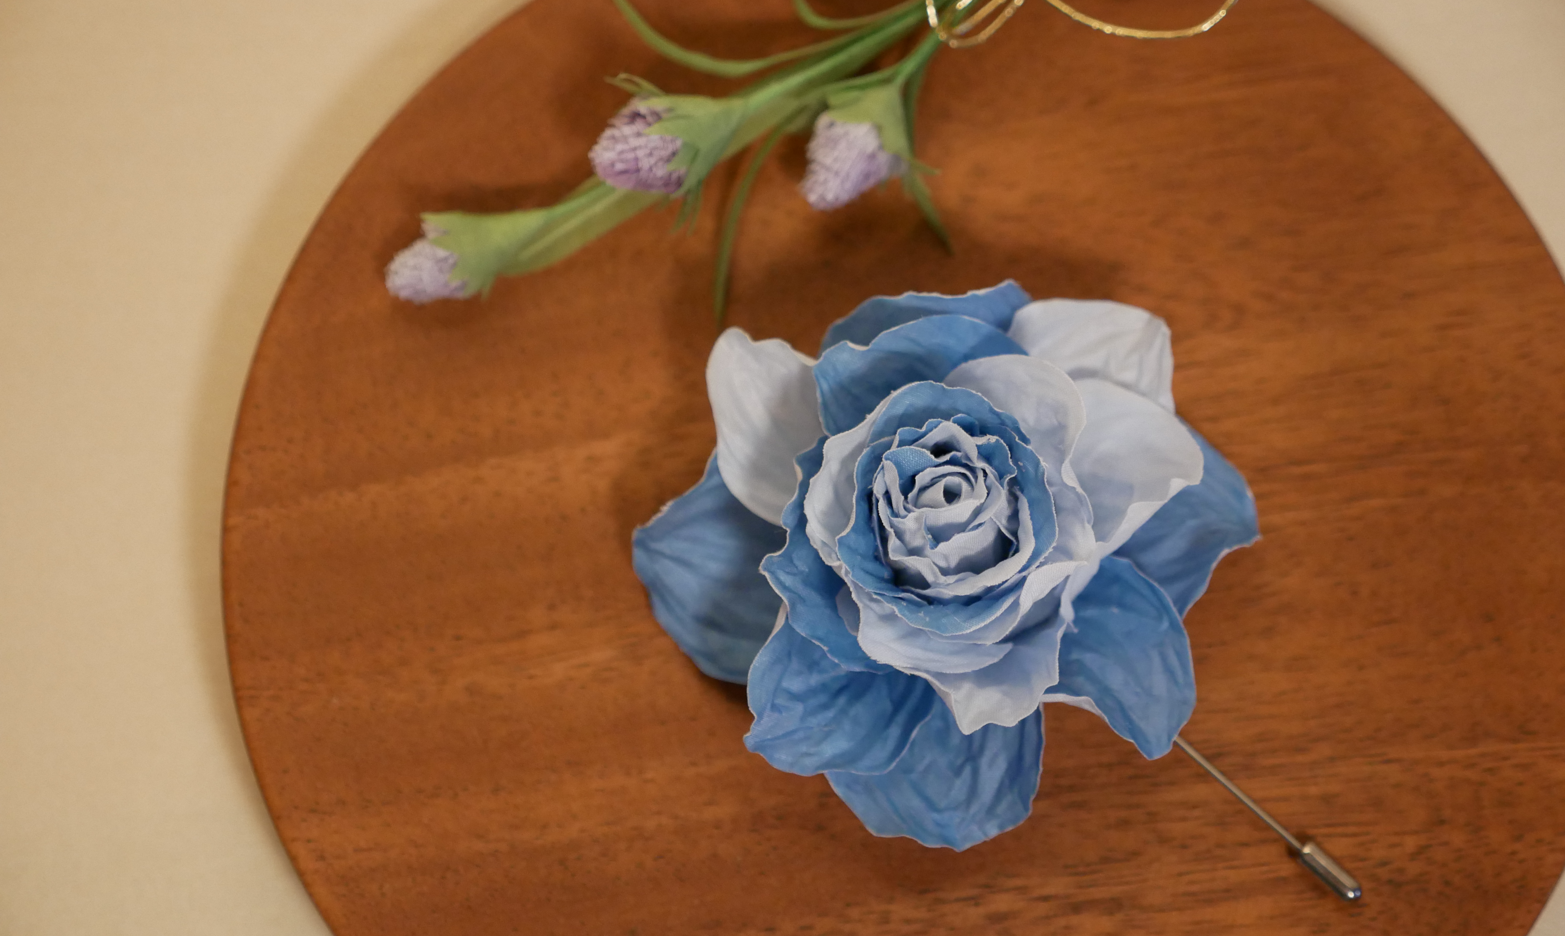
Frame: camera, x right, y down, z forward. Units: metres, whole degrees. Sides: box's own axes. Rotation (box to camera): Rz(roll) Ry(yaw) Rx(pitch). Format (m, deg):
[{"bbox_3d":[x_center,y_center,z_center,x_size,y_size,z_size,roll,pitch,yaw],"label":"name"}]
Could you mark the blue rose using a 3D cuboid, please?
[{"bbox_3d":[0.027,0.014,0.533,0.107,0.048,0.096,0,74,1],"label":"blue rose"}]

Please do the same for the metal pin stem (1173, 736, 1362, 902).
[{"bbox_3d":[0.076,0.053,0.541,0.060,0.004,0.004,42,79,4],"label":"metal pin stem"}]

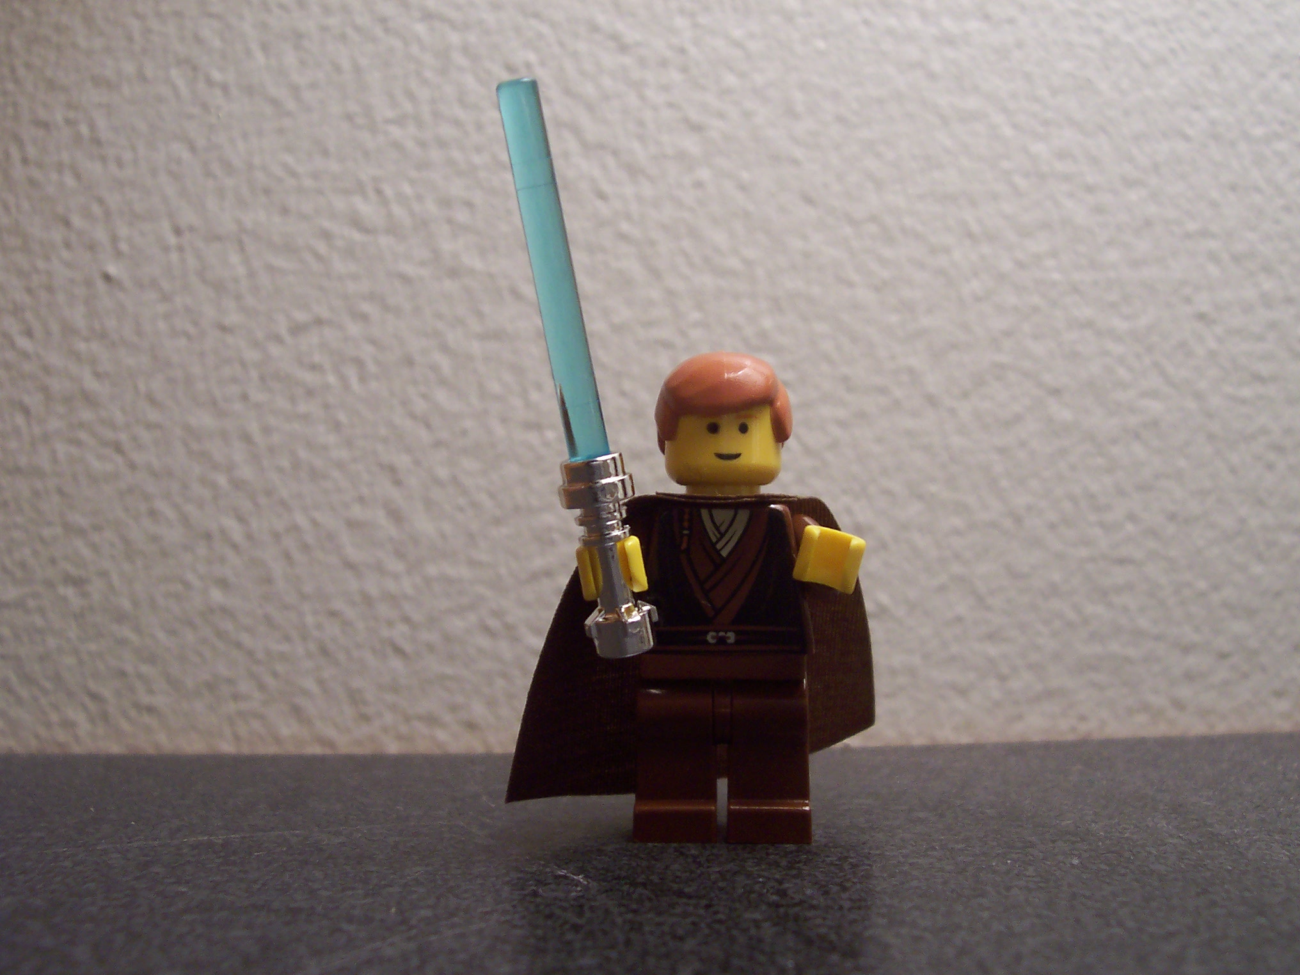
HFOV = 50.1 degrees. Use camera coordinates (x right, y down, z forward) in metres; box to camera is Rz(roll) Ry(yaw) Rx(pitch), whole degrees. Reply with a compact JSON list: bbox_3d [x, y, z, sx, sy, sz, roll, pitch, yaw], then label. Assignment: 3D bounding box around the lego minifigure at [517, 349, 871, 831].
[{"bbox_3d":[0.004,0.009,0.123,0.035,0.042,0.028,0,2,5],"label":"lego minifigure"}]

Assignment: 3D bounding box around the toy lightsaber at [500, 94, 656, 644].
[{"bbox_3d":[-0.006,-0.009,0.108,0.006,0.045,0.006,-10,9,0],"label":"toy lightsaber"}]

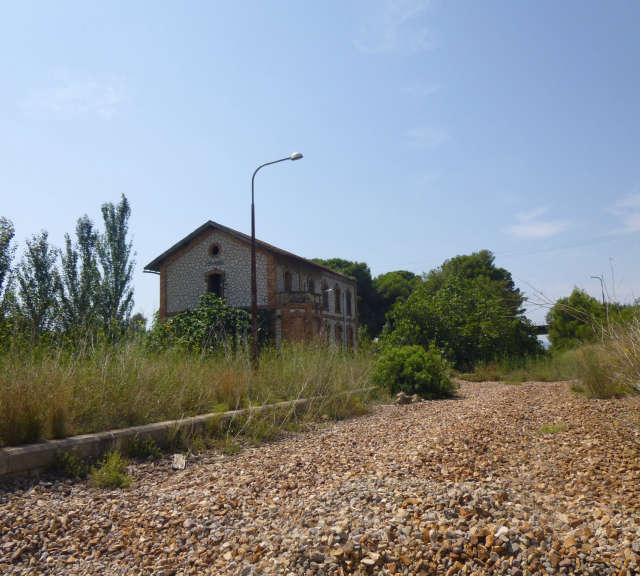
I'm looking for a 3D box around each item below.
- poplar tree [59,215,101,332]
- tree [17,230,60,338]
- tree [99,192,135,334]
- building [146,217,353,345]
[{"bbox_3d":[-11.660,0.552,27.009,1.972,8.538,1.972,-5,-8,24],"label":"poplar tree"},{"bbox_3d":[-12.598,0.940,24.793,1.900,7.230,1.900,-5,-8,24],"label":"tree"},{"bbox_3d":[-10.748,-0.012,29.197,1.822,10.191,1.822,-5,-8,24],"label":"tree"},{"bbox_3d":[-4.733,1.593,46.199,11.418,11.213,15.741,-5,-8,24],"label":"building"}]

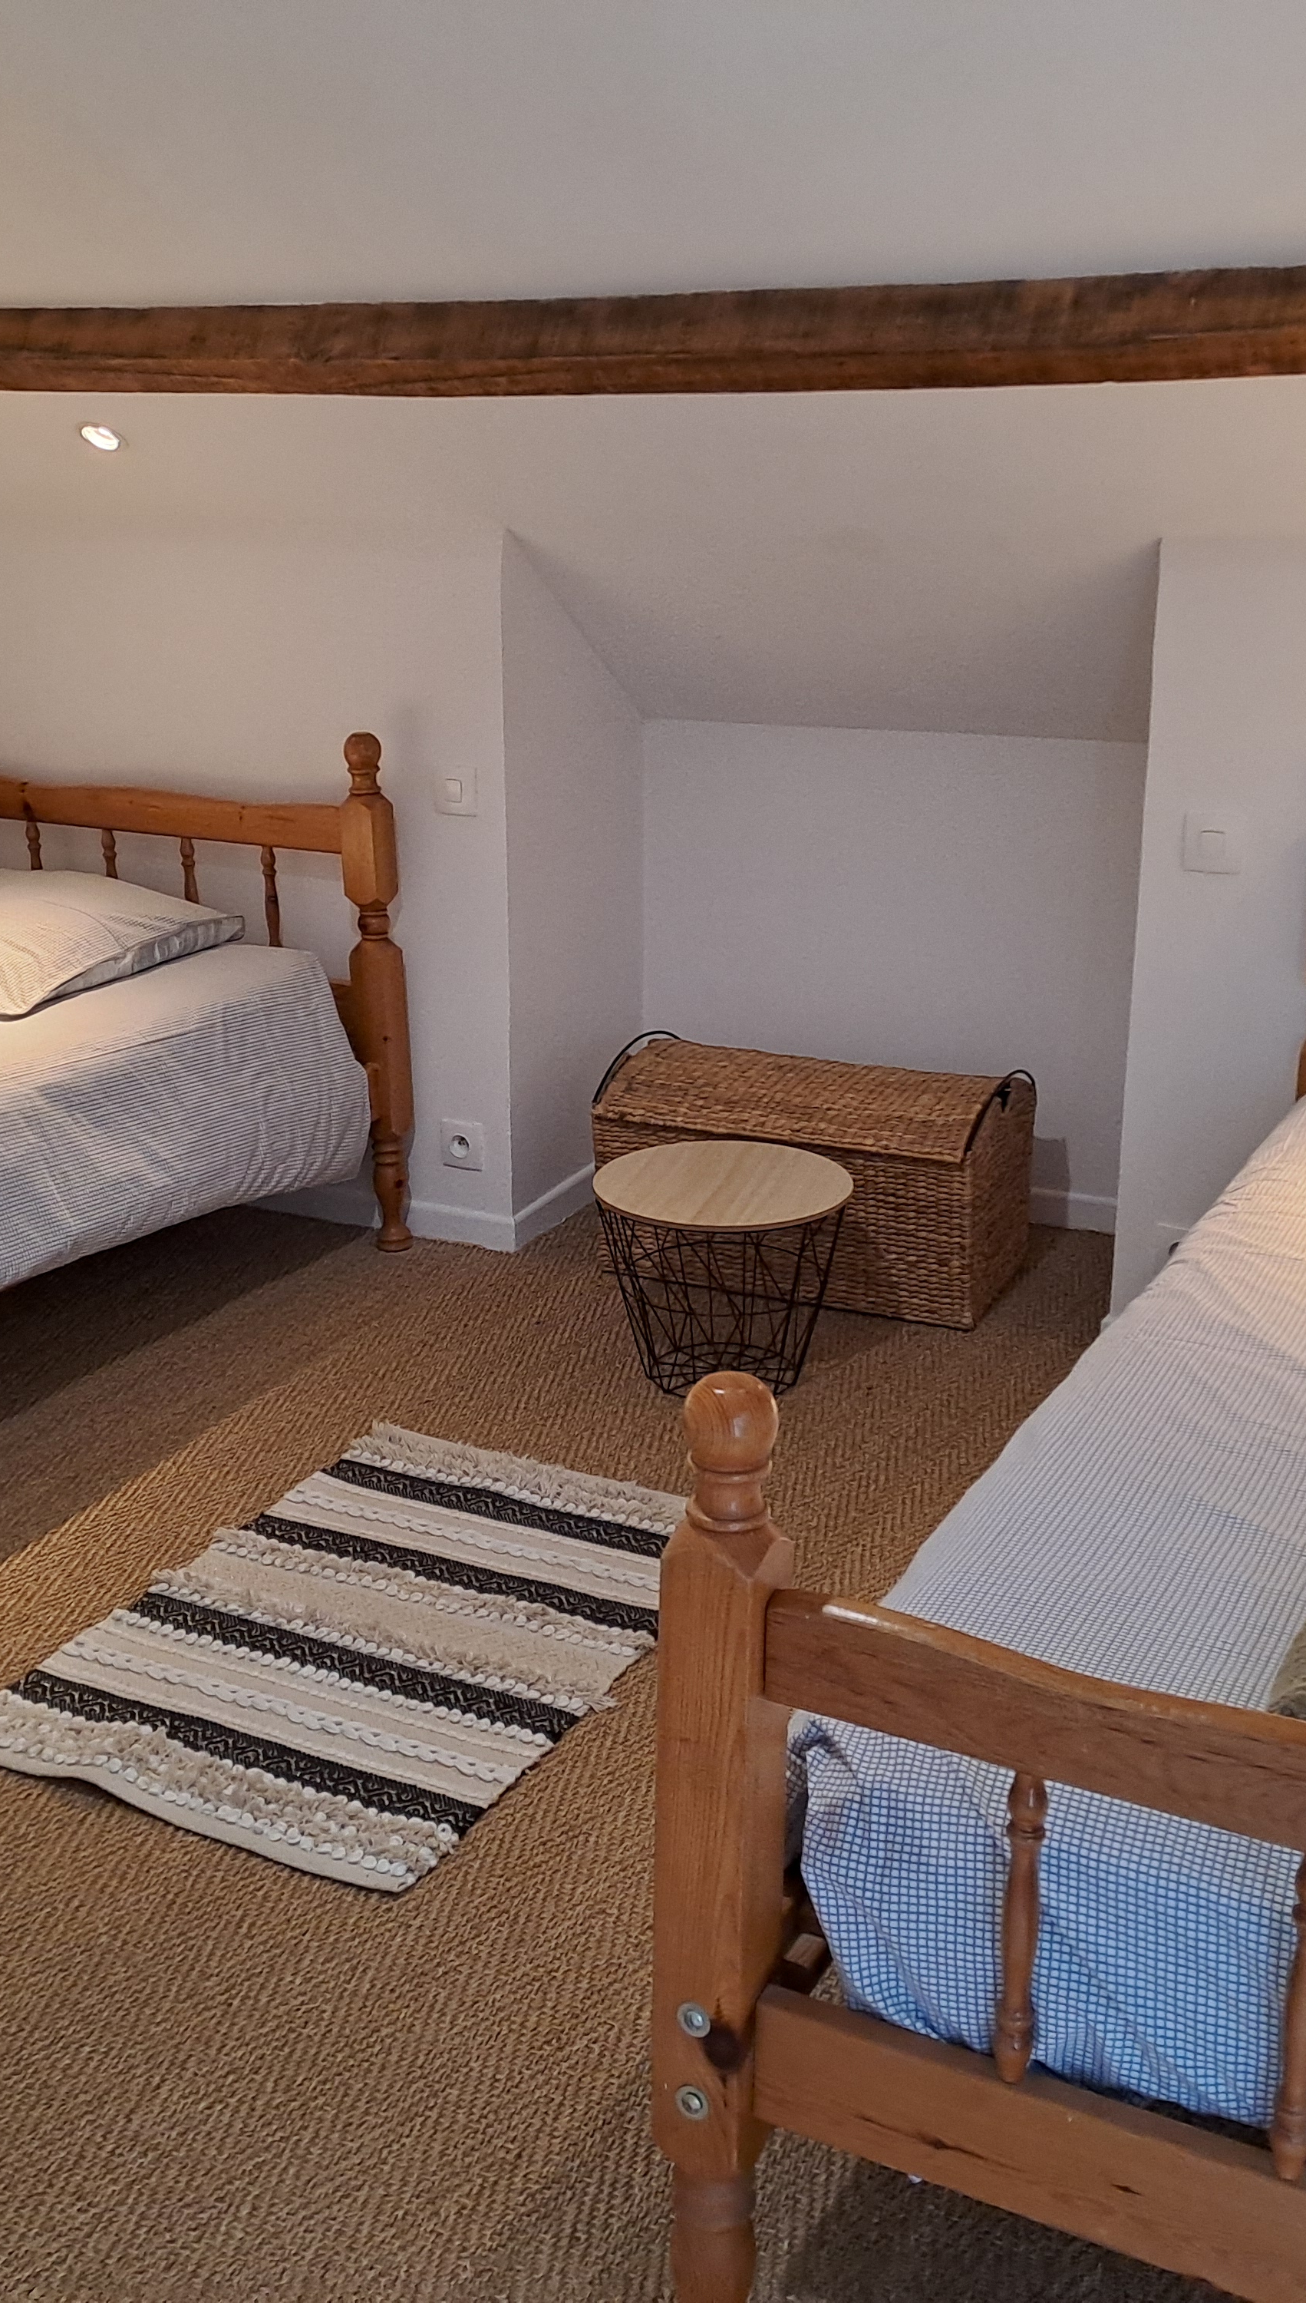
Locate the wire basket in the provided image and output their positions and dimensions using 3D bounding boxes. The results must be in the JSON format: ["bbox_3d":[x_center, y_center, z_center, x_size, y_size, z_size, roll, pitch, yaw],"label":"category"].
[{"bbox_3d":[0.103,0.190,3.315,0.374,0.286,0.374,0,18,0],"label":"wire basket"}]

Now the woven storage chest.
[{"bbox_3d":[0.279,0.015,3.736,0.655,0.365,0.390,7,19,22],"label":"woven storage chest"}]

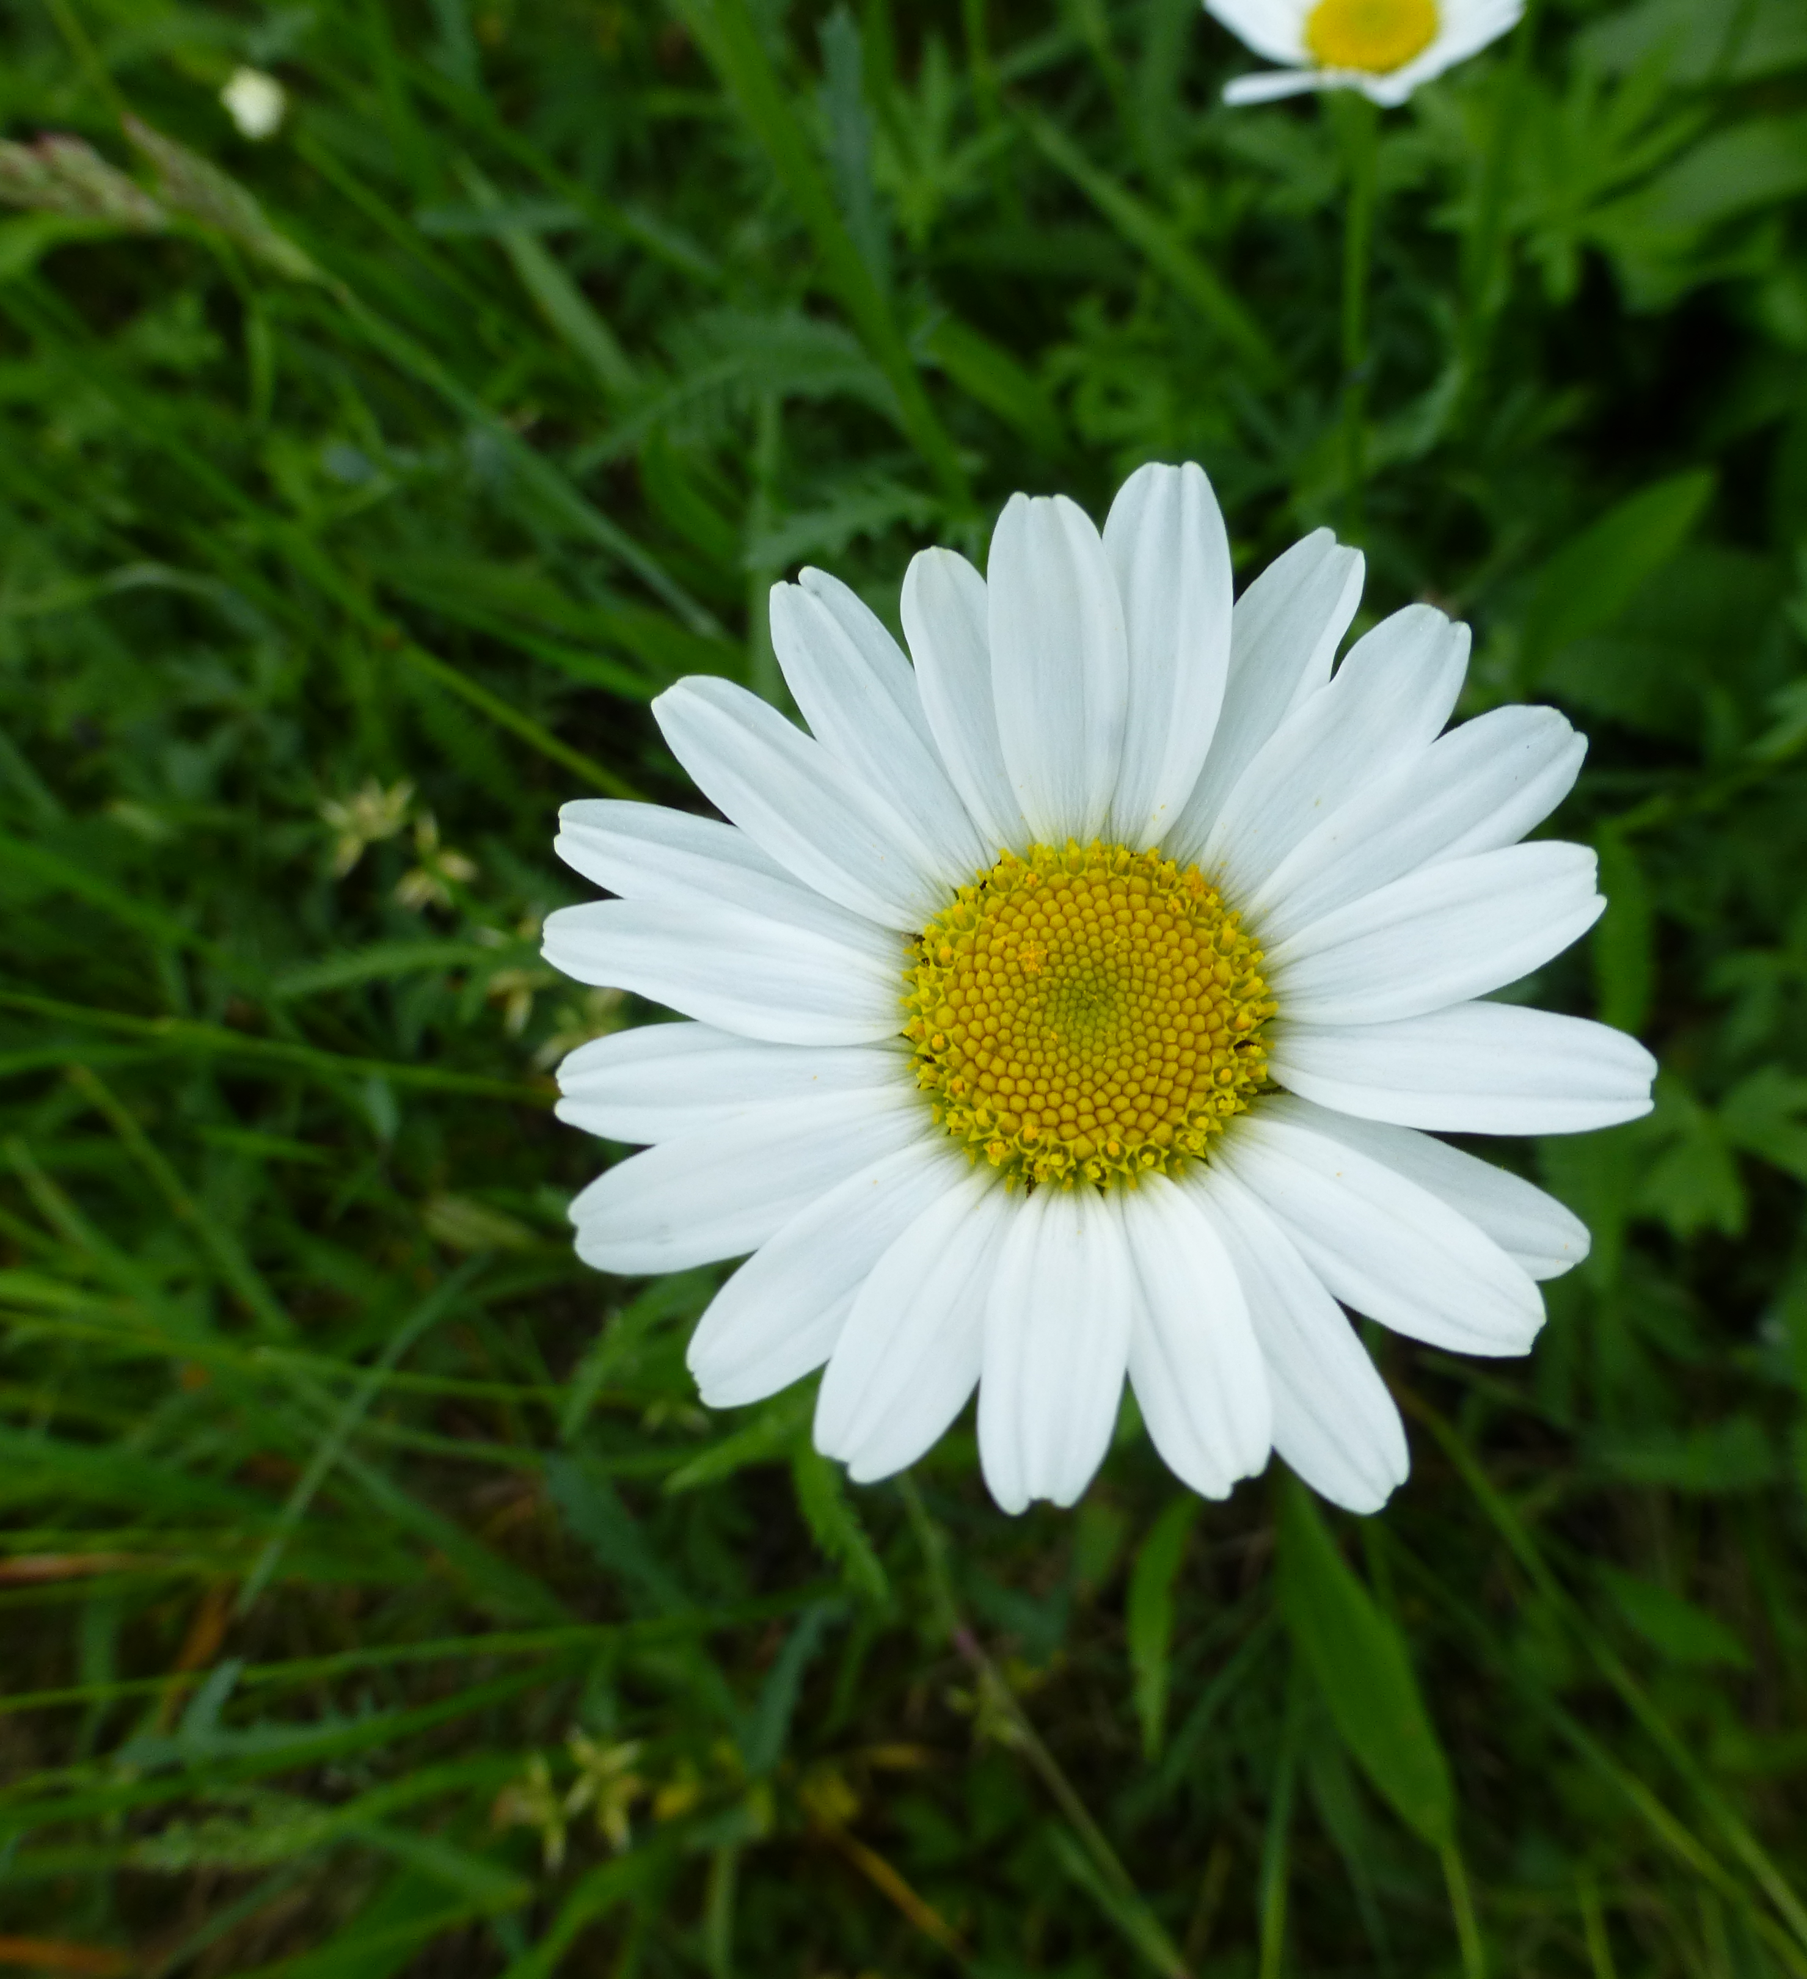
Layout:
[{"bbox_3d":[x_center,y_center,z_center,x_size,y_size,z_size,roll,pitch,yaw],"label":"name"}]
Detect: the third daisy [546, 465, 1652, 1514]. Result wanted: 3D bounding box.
[{"bbox_3d":[0.010,0.000,0.092,0.056,0.016,0.054,0,74,5],"label":"third daisy"}]

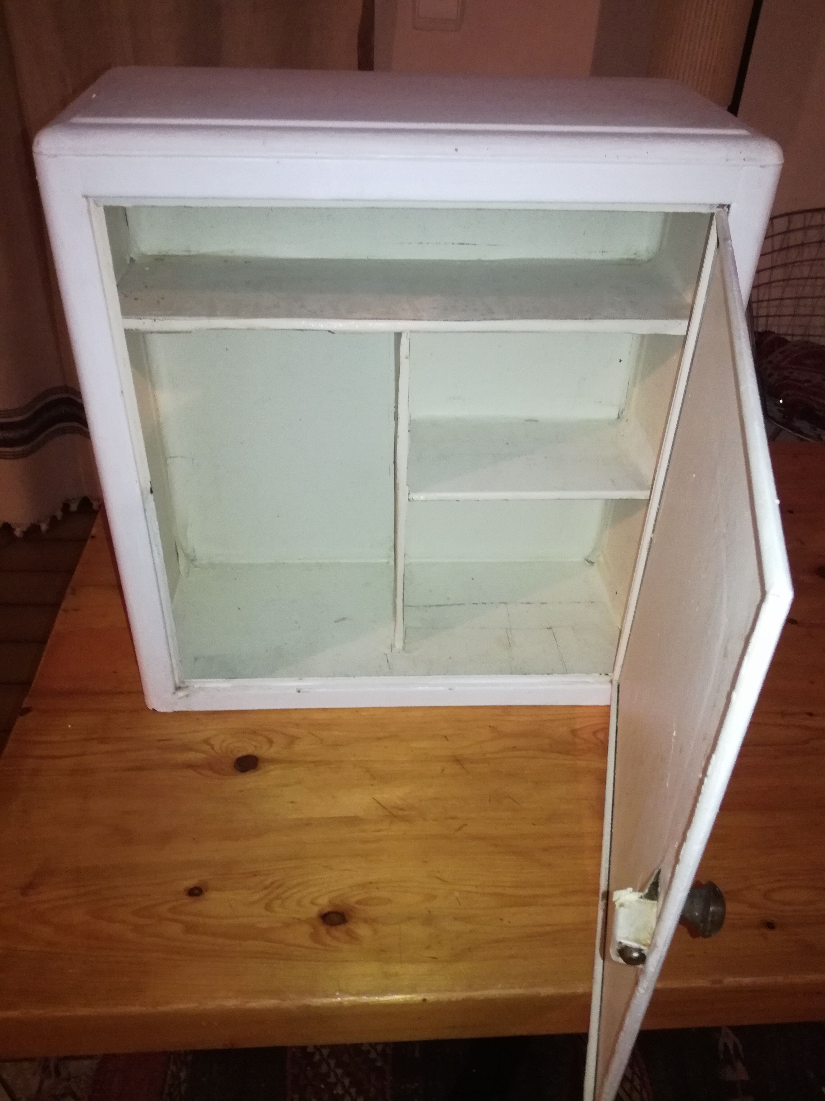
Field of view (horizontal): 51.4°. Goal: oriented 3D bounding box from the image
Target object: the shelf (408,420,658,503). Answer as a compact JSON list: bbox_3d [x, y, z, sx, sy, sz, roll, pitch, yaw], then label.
[{"bbox_3d":[0.103,-0.088,0.811,0.225,0.008,0.139,-1,36,-3],"label":"shelf"}]

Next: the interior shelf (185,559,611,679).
[{"bbox_3d":[-0.017,0.072,0.891,0.459,0.013,0.182,-1,36,-3],"label":"interior shelf"}]

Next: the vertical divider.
[{"bbox_3d":[-0.013,-0.077,0.808,0.008,0.326,0.144,-1,36,-3],"label":"vertical divider"}]

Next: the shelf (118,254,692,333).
[{"bbox_3d":[-0.009,-0.213,0.709,0.459,0.011,0.147,-1,36,-3],"label":"shelf"}]

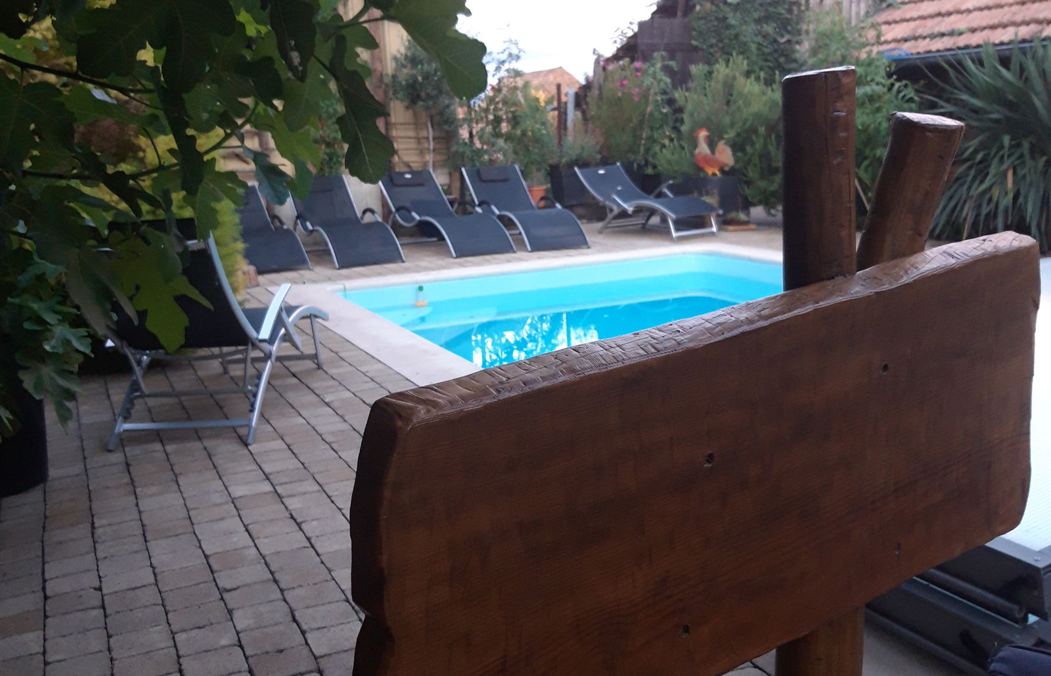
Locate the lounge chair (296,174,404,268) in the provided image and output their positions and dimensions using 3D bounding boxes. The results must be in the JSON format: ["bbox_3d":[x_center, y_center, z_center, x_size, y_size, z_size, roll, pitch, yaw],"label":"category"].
[{"bbox_3d":[-1.826,-1.193,10.401,0.650,0.820,1.600,-8,13,-28],"label":"lounge chair"}]

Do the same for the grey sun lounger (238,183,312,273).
[{"bbox_3d":[-2.594,-1.061,9.893,0.690,0.770,1.587,-8,12,-28],"label":"grey sun lounger"}]

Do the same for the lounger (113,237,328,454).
[{"bbox_3d":[-1.337,-0.129,4.576,0.598,0.885,1.863,-2,11,1],"label":"lounger"}]

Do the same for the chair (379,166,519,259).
[{"bbox_3d":[-0.803,-1.254,10.391,0.640,0.732,1.708,-9,13,-29],"label":"chair"}]

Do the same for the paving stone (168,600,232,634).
[{"bbox_3d":[-0.845,0.751,2.733,0.139,0.060,0.138,-7,12,-23],"label":"paving stone"}]

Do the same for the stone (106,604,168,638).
[{"bbox_3d":[-0.953,0.722,2.593,0.135,0.050,0.120,-6,12,-23],"label":"stone"}]

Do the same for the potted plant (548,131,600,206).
[{"bbox_3d":[0.653,-2.266,14.100,0.660,0.960,0.620,-7,12,-23],"label":"potted plant"}]

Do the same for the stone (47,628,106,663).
[{"bbox_3d":[-1.102,0.783,2.595,0.136,0.055,0.134,-7,13,-21],"label":"stone"}]

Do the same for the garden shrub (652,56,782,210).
[{"bbox_3d":[2.383,-2.546,13.053,1.500,1.874,1.300,-6,12,-23],"label":"garden shrub"}]

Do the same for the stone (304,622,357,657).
[{"bbox_3d":[-0.433,0.730,2.474,0.135,0.050,0.132,-6,12,-23],"label":"stone"}]

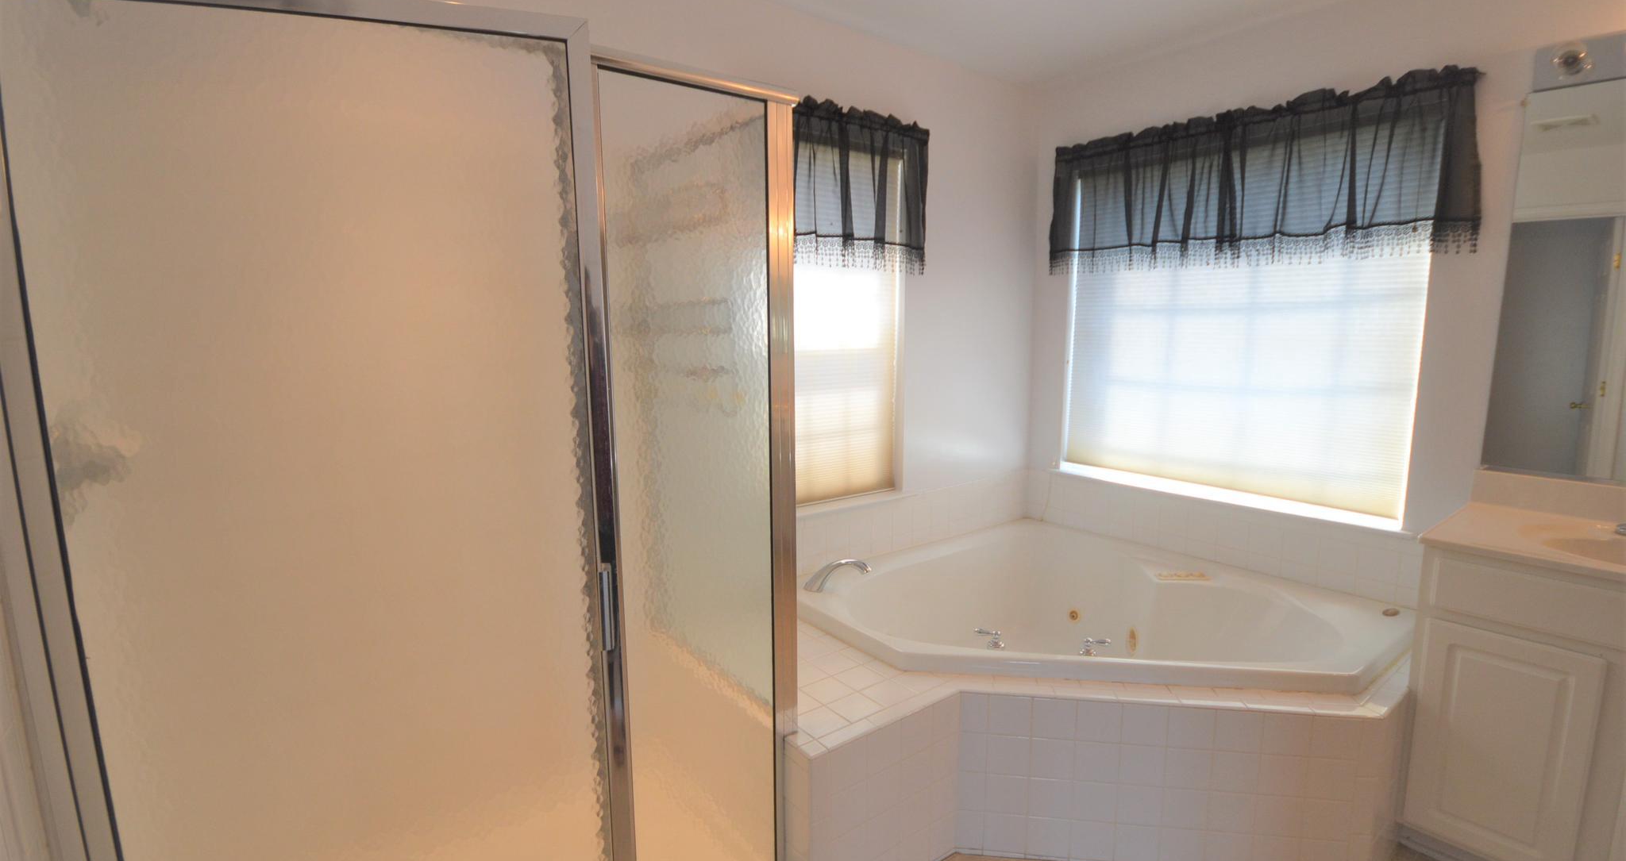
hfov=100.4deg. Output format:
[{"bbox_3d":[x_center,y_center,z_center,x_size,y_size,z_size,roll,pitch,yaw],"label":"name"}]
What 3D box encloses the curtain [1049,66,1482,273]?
[{"bbox_3d":[1.453,-0.842,2.428,0.081,0.538,1.371,-6,10,-36],"label":"curtain"}]

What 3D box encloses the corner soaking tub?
[{"bbox_3d":[0.870,0.794,2.290,1.462,0.467,1.462,-6,10,-36],"label":"corner soaking tub"}]

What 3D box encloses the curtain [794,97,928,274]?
[{"bbox_3d":[0.092,-0.834,2.368,0.863,0.548,0.081,-6,10,-36],"label":"curtain"}]

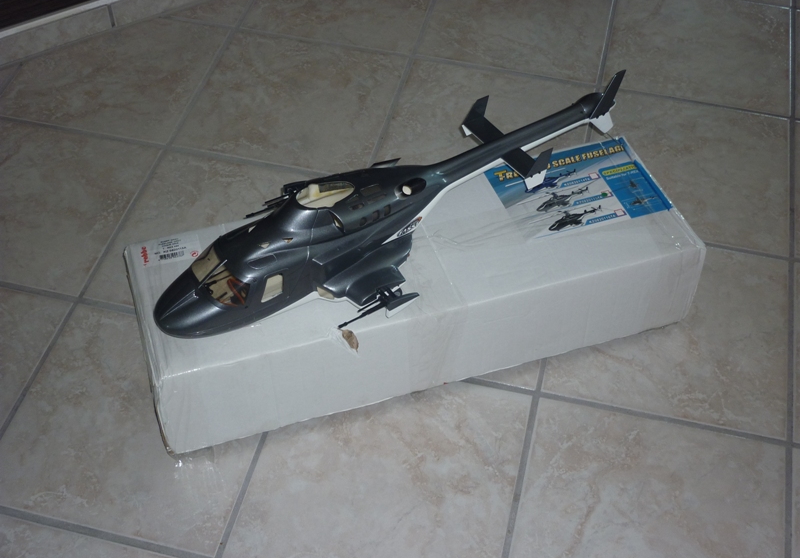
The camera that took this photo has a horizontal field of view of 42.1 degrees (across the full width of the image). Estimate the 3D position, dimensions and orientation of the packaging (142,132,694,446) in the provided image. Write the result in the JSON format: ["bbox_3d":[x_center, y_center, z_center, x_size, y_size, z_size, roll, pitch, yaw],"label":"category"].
[{"bbox_3d":[0.022,0.007,1.429,0.730,0.156,0.234,-13,51,-12],"label":"packaging"}]

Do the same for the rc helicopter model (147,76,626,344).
[{"bbox_3d":[0.009,-0.105,1.327,0.704,0.144,0.238,-26,55,-21],"label":"rc helicopter model"}]

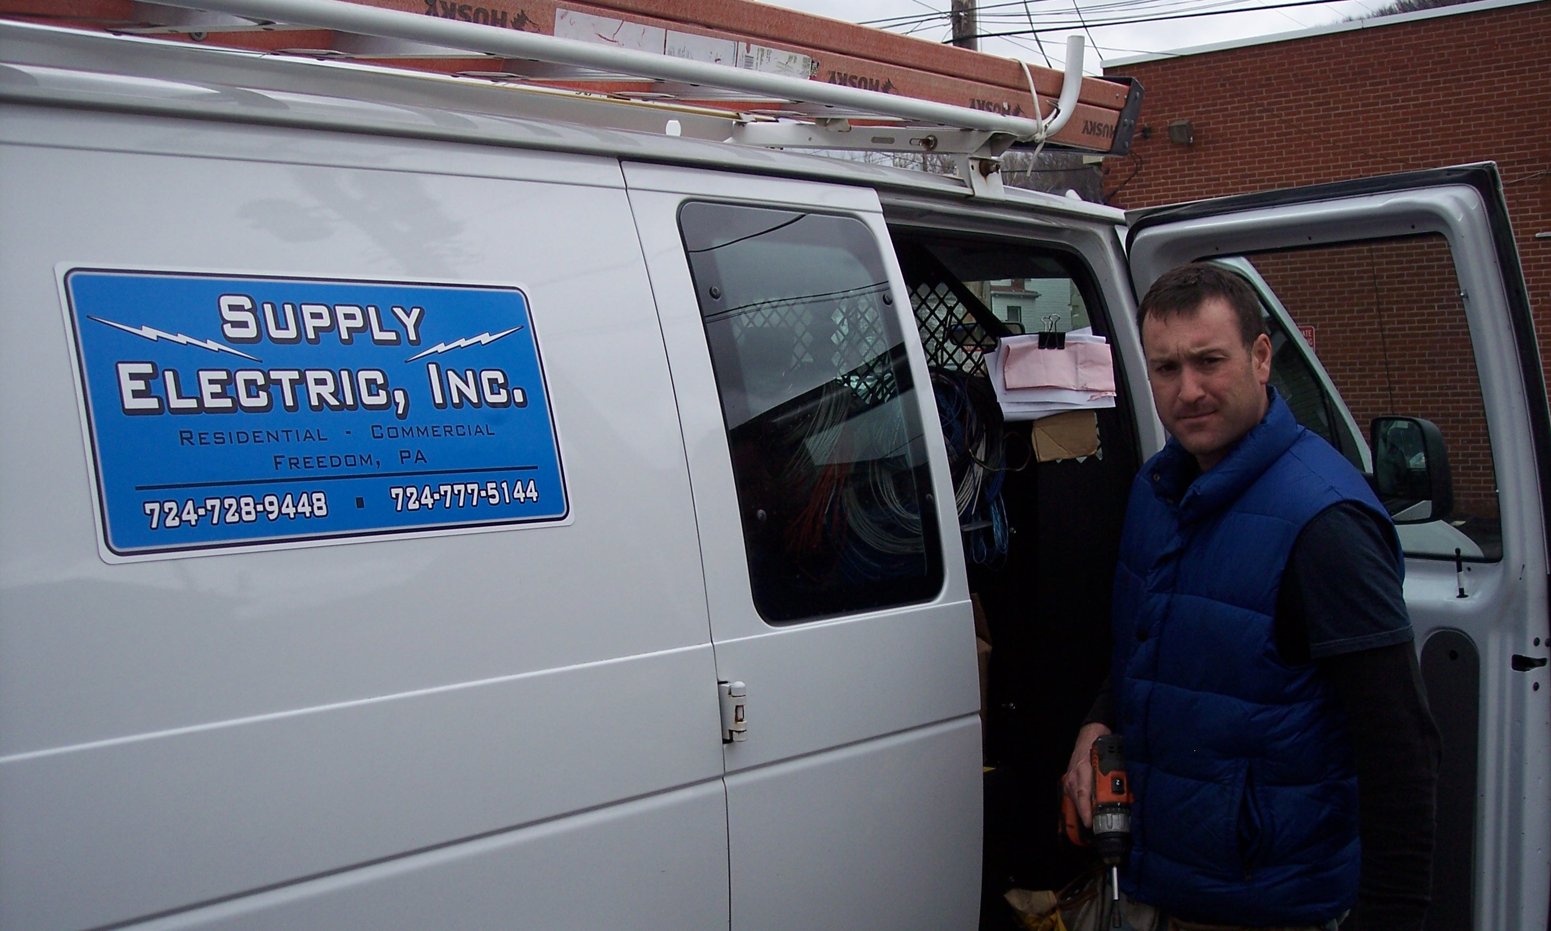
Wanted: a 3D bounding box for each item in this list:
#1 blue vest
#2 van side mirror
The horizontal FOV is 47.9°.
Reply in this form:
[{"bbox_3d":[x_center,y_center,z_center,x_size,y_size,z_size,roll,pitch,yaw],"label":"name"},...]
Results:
[{"bbox_3d":[0.640,0.247,2.330,0.310,0.700,0.480,-2,2,-25],"label":"blue vest"},{"bbox_3d":[1.405,0.007,3.870,0.120,0.235,0.165,-4,3,-44],"label":"van side mirror"}]

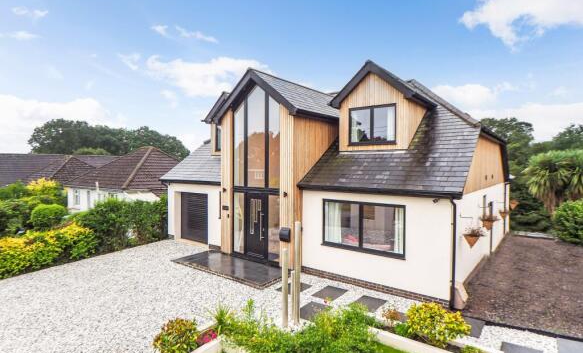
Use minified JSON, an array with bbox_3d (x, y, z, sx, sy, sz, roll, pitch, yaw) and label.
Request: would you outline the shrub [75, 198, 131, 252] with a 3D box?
[{"bbox_3d":[-7.272,1.780,11.600,1.600,1.750,1.600,1,2,30],"label":"shrub"}]

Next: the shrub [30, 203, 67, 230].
[{"bbox_3d":[-10.102,1.663,12.600,1.300,1.150,1.300,-1,2,-39],"label":"shrub"}]

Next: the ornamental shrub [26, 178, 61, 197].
[{"bbox_3d":[-12.273,0.594,15.000,1.500,1.100,1.400,-1,2,-39],"label":"ornamental shrub"}]

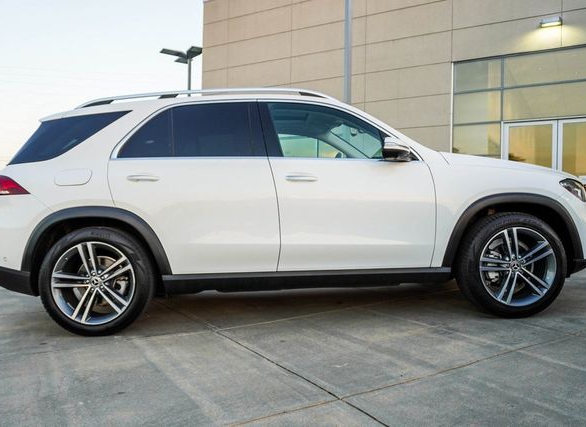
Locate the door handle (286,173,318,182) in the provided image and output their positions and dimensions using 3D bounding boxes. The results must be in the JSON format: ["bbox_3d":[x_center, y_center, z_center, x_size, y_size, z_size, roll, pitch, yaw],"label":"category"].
[{"bbox_3d":[0.059,-0.252,3.499,0.225,0.060,0.055,-2,1,-4],"label":"door handle"}]

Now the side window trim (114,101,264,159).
[{"bbox_3d":[-0.749,-0.597,3.584,0.980,0.450,0.060,-2,-20,-4],"label":"side window trim"}]

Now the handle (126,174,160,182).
[{"bbox_3d":[-1.032,-0.240,3.431,0.225,0.055,0.055,-2,1,-4],"label":"handle"}]

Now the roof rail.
[{"bbox_3d":[-0.641,-0.874,3.783,1.970,0.160,0.080,-2,1,-4],"label":"roof rail"}]

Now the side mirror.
[{"bbox_3d":[0.724,-0.446,3.504,0.190,0.180,0.240,-2,1,-4],"label":"side mirror"}]

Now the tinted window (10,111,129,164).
[{"bbox_3d":[-1.578,-0.551,3.558,0.820,0.400,0.090,-2,-19,2],"label":"tinted window"}]

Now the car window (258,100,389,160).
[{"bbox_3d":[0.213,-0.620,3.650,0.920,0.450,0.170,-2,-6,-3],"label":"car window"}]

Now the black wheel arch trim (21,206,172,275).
[{"bbox_3d":[-1.336,0.193,3.422,1.000,0.490,0.100,-2,1,-4],"label":"black wheel arch trim"}]

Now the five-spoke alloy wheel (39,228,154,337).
[{"bbox_3d":[-1.368,0.468,3.518,0.765,0.755,0.270,-2,1,-4],"label":"five-spoke alloy wheel"}]

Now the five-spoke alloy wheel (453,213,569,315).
[{"bbox_3d":[1.615,0.374,3.705,0.770,0.765,0.270,-2,1,-4],"label":"five-spoke alloy wheel"}]

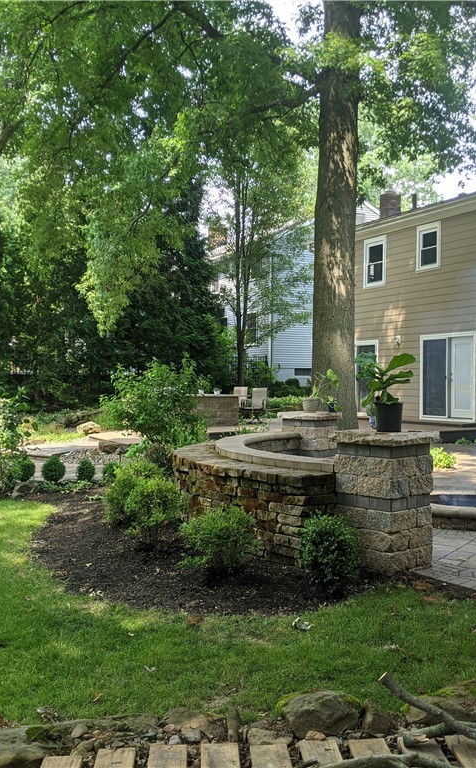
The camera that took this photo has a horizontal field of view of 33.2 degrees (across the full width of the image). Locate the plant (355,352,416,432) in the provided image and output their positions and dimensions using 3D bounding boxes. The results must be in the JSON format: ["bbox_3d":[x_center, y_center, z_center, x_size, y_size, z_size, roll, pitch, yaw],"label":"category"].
[{"bbox_3d":[1.200,0.069,6.500,0.500,0.650,0.450,1,0,0],"label":"plant"}]

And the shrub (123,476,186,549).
[{"bbox_3d":[-0.758,1.157,7.250,0.590,0.630,0.590,1,0,0],"label":"shrub"}]

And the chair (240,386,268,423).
[{"bbox_3d":[0.474,0.623,22.600,0.630,1.010,0.700,1,0,25],"label":"chair"}]

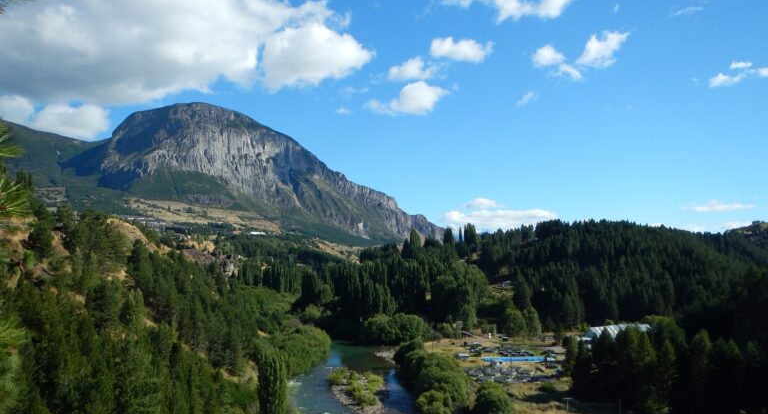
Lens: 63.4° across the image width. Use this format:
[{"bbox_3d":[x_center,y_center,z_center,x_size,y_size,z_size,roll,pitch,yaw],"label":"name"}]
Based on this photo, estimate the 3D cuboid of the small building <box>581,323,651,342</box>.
[{"bbox_3d":[100.400,54.000,264.000,29.000,7.000,11.500,0,-2,-17],"label":"small building"}]

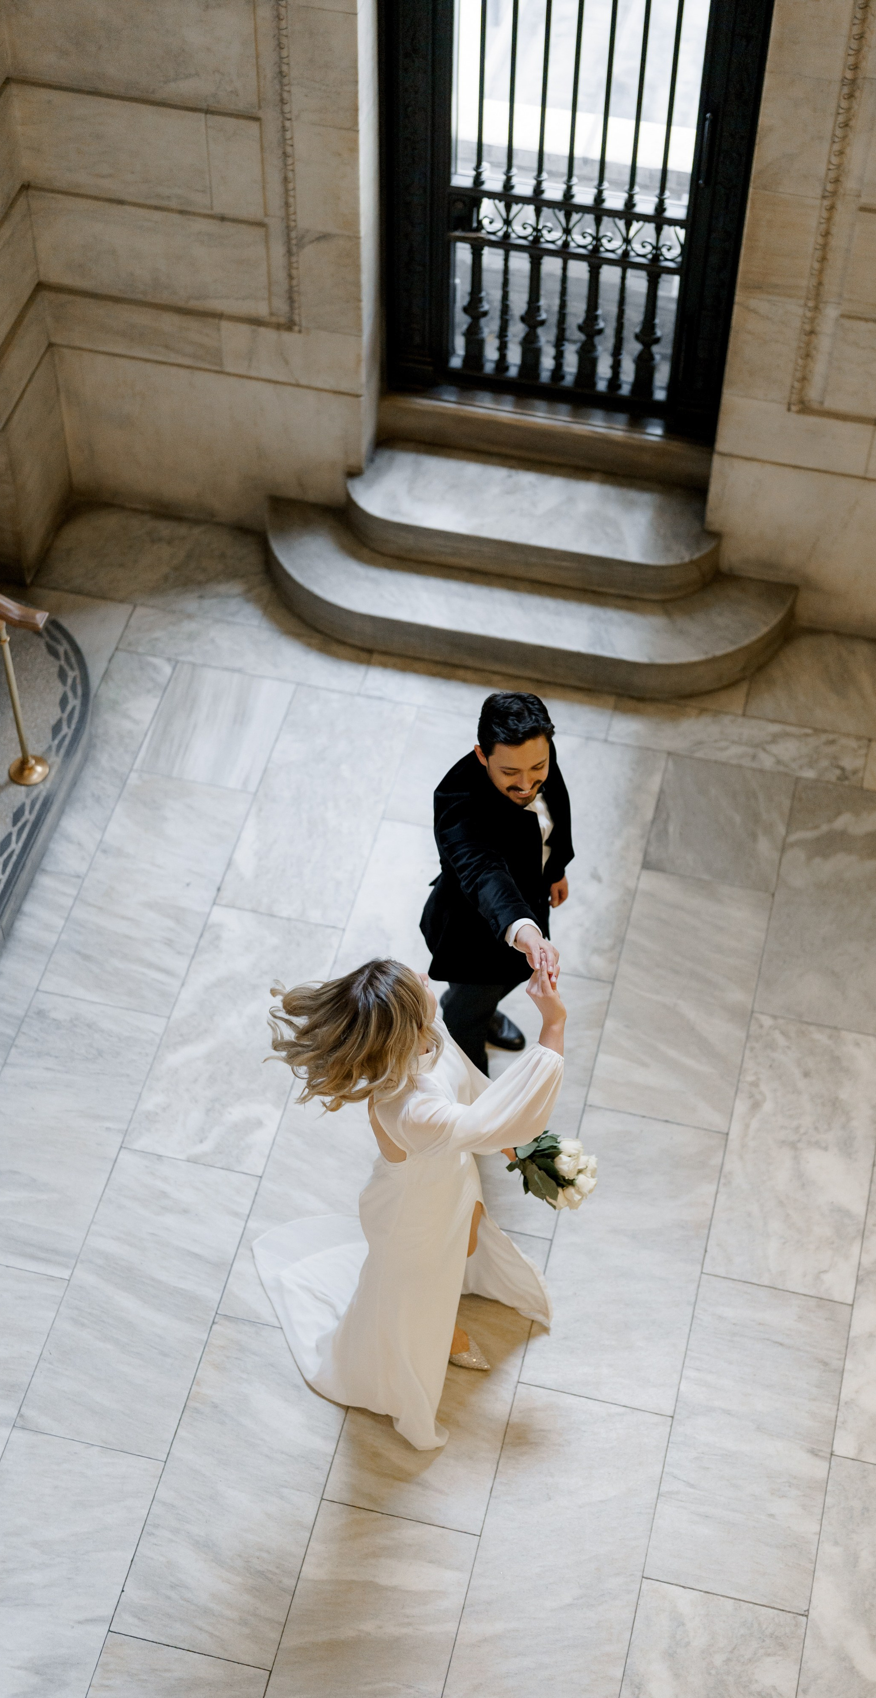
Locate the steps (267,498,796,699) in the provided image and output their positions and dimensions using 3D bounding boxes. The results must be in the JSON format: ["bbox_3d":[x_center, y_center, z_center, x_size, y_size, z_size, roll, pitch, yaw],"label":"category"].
[{"bbox_3d":[0.280,-0.905,8.764,2.051,0.165,0.523,11,52,8],"label":"steps"}]

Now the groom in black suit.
[{"bbox_3d":[0.220,0.235,6.826,0.530,1.730,0.560,-23,55,-18],"label":"groom in black suit"}]

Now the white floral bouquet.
[{"bbox_3d":[0.293,0.864,6.322,0.270,0.200,0.200,23,54,17],"label":"white floral bouquet"}]

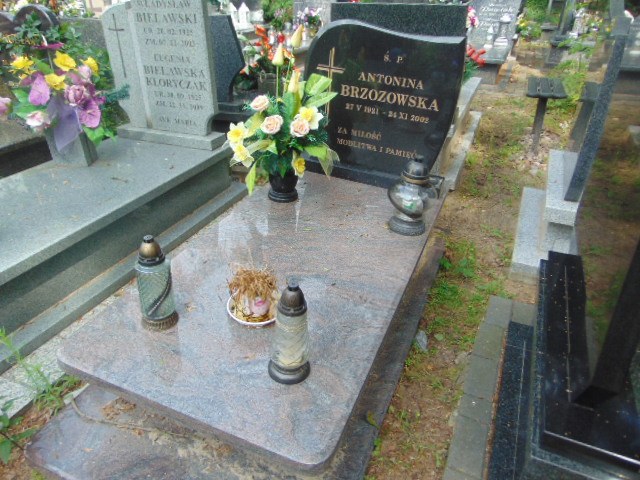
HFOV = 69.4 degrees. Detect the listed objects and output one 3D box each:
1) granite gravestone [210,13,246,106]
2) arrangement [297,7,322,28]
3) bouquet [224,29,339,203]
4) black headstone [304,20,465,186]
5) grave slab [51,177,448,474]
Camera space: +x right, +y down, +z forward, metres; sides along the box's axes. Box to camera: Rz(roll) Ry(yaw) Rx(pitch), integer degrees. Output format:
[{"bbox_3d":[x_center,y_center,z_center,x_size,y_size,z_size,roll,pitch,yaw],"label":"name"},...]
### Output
[{"bbox_3d":[-0.800,-1.288,3.251,0.627,0.578,0.088,14,34,18],"label":"granite gravestone"},{"bbox_3d":[-0.127,-2.639,5.501,0.333,0.274,0.274,14,34,18],"label":"arrangement"},{"bbox_3d":[-0.194,-0.584,2.263,0.568,0.833,0.461,14,34,18],"label":"bouquet"},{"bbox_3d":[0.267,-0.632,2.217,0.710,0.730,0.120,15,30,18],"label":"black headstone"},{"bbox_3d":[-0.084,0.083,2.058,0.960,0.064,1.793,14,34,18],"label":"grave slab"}]

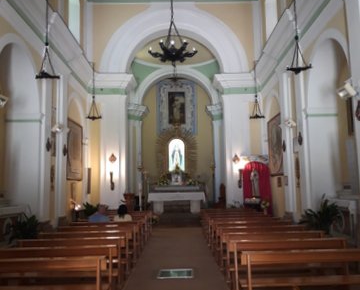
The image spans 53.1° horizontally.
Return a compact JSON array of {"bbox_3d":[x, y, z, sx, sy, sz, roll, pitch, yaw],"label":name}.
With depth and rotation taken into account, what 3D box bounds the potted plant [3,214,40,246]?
[{"bbox_3d":[-3.814,2.127,8.779,0.920,1.000,0.900,-1,-7,-1],"label":"potted plant"}]

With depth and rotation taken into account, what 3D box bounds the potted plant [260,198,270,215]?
[{"bbox_3d":[3.820,2.780,16.108,0.448,0.859,0.440,-1,-7,-1],"label":"potted plant"}]

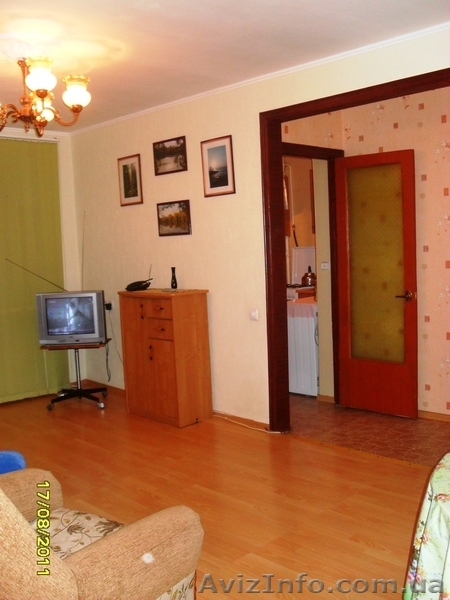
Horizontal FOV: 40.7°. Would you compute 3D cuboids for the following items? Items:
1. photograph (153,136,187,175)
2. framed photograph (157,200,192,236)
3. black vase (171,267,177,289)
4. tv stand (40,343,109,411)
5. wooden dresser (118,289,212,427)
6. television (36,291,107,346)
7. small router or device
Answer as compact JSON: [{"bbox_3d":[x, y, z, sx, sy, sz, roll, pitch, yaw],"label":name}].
[{"bbox_3d":[-0.441,-1.172,4.969,0.022,0.271,0.411,-8,8,-44],"label":"photograph"},{"bbox_3d":[-0.412,-0.669,5.009,0.022,0.274,0.411,-8,8,-44],"label":"framed photograph"},{"bbox_3d":[-0.422,-0.178,4.950,0.046,0.182,0.046,-2,5,0],"label":"black vase"},{"bbox_3d":[-1.292,0.659,5.401,0.560,0.540,0.440,-2,5,3],"label":"tv stand"},{"bbox_3d":[-0.479,0.433,4.899,0.369,1.020,0.680,-8,8,-44],"label":"wooden dresser"},{"bbox_3d":[-1.323,0.137,5.513,0.600,0.450,0.460,-2,5,3],"label":"television"},{"bbox_3d":[-0.712,-0.185,4.980,0.190,0.216,0.140,-8,8,-44],"label":"small router or device"}]

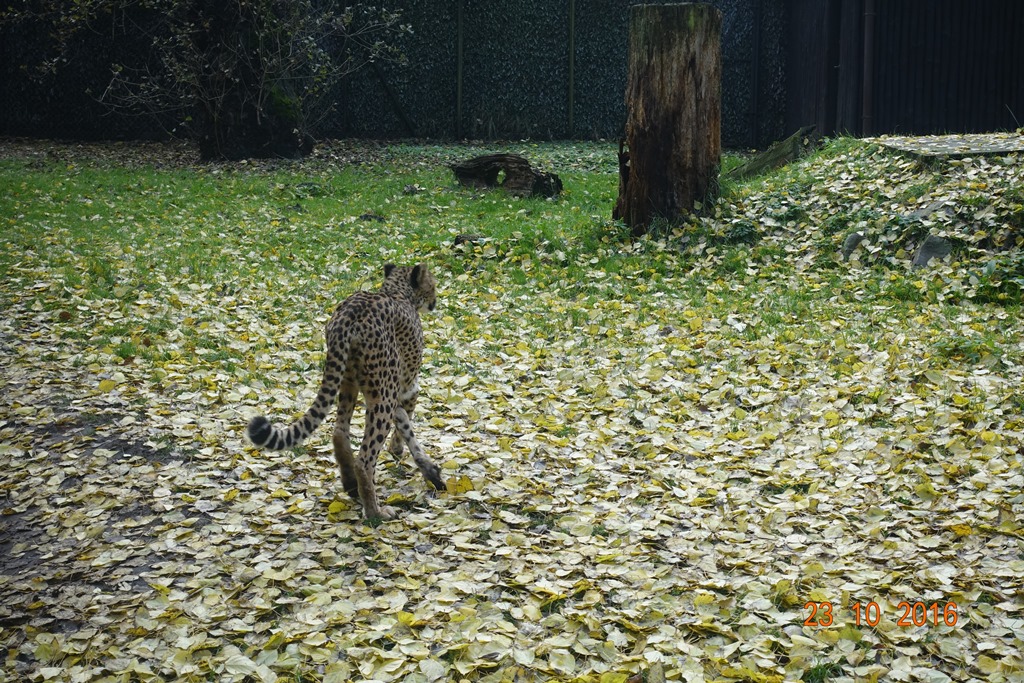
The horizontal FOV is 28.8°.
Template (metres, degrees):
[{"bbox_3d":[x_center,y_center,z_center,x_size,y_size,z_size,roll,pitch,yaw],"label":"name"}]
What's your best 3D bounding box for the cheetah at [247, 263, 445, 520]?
[{"bbox_3d":[-0.510,0.148,7.410,0.470,0.770,1.280,2,10,12],"label":"cheetah"}]

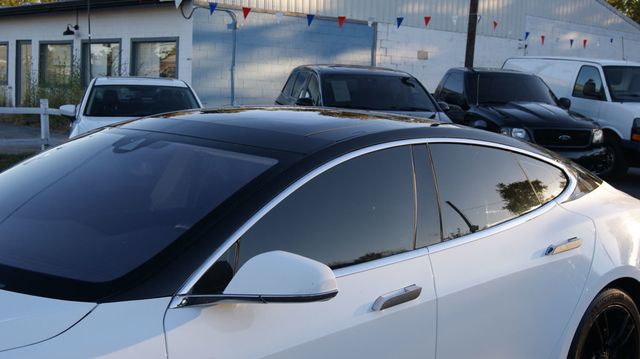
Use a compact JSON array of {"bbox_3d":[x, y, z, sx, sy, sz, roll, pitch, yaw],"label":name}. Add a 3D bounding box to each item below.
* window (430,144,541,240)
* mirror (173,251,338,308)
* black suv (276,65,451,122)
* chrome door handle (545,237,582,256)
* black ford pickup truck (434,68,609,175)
[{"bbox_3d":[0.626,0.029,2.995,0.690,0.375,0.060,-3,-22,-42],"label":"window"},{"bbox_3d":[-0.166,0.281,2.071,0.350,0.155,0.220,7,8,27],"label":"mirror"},{"bbox_3d":[0.550,-0.745,10.850,1.880,1.760,4.750,1,7,-13],"label":"black suv"},{"bbox_3d":[1.004,0.275,3.137,0.235,0.050,0.055,-3,9,-42],"label":"chrome door handle"},{"bbox_3d":[2.947,-1.023,13.682,2.030,1.850,5.300,0,7,-14],"label":"black ford pickup truck"}]

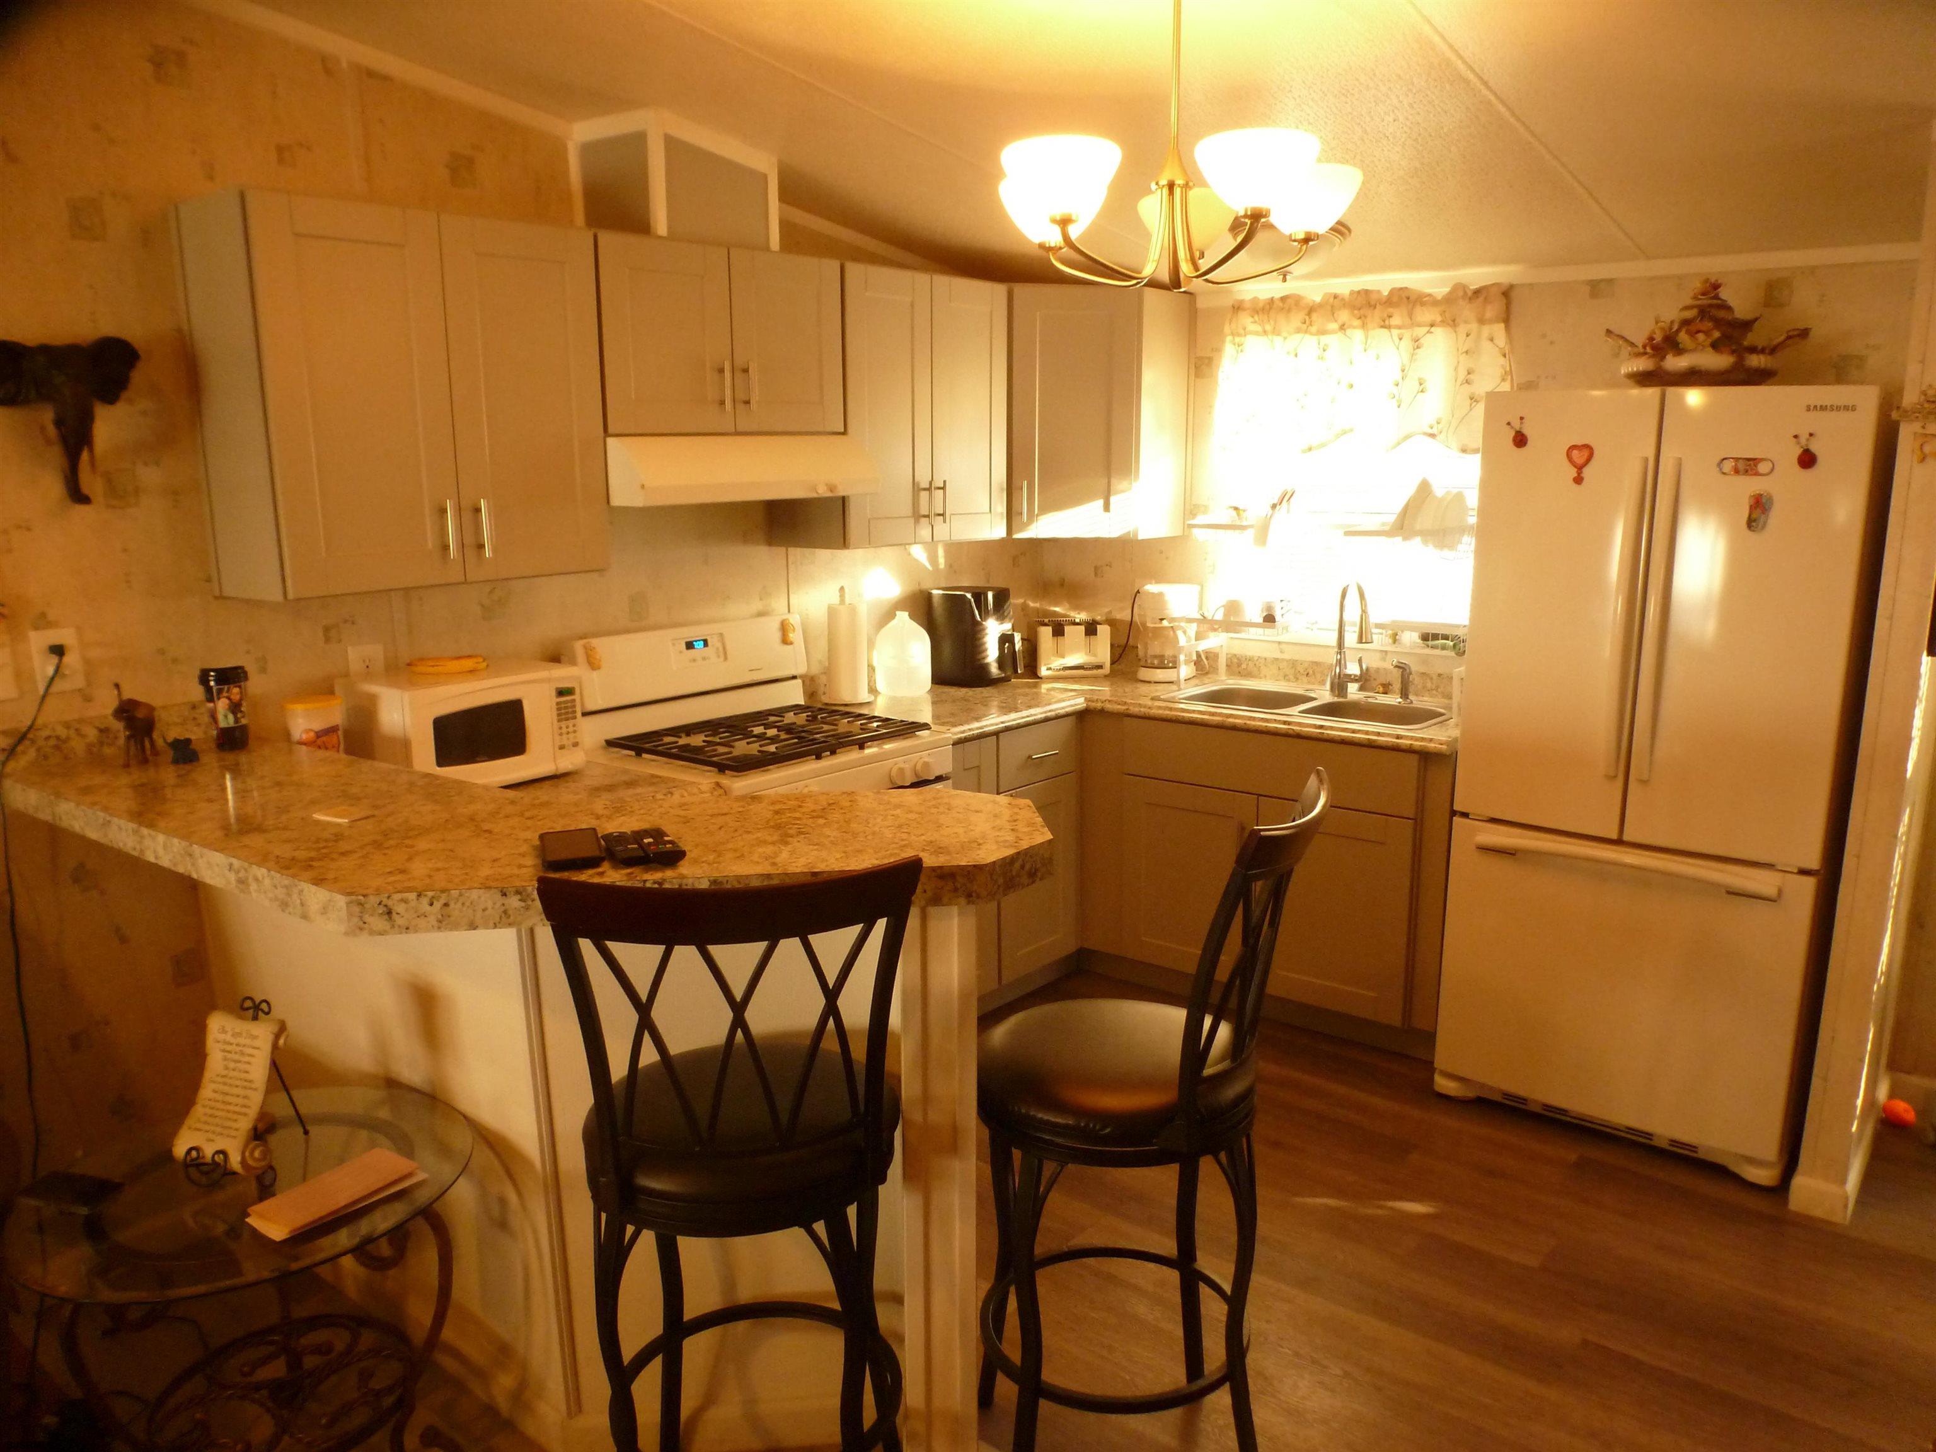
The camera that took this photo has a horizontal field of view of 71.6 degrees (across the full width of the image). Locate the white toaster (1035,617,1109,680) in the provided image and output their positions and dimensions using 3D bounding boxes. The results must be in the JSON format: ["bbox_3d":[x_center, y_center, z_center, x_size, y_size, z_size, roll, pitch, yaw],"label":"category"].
[{"bbox_3d":[0.341,-0.265,4.450,0.240,0.178,0.200,-1,12,-2],"label":"white toaster"}]

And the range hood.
[{"bbox_3d":[-0.646,-0.655,3.398,0.440,0.157,0.760,9,15,39],"label":"range hood"}]

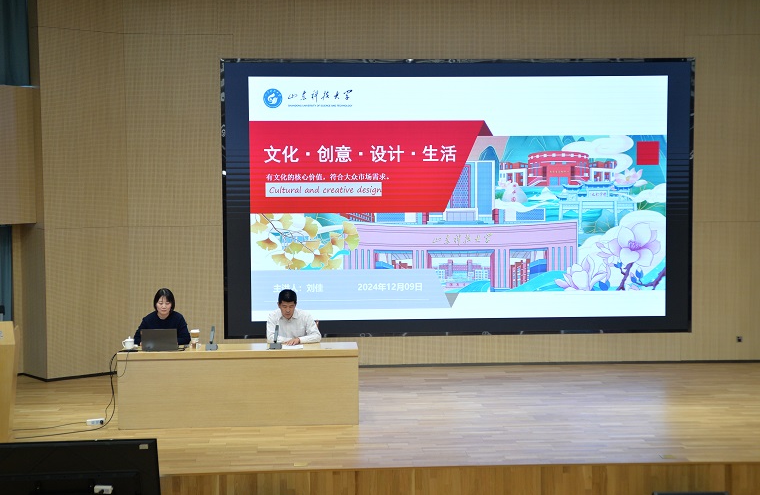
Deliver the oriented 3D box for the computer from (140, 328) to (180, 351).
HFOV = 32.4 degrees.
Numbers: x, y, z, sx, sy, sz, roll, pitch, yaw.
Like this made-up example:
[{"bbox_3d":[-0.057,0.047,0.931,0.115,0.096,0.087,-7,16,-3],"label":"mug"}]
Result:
[{"bbox_3d":[-2.128,0.879,12.737,0.353,0.233,0.314,-1,4,-4],"label":"computer"}]

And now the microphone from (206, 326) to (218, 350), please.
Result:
[{"bbox_3d":[-1.631,0.889,12.713,0.108,0.210,0.130,0,4,4],"label":"microphone"}]

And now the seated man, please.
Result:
[{"bbox_3d":[-0.861,1.056,13.271,0.551,1.267,0.780,-1,4,-4],"label":"seated man"}]

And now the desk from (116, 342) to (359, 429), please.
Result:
[{"bbox_3d":[-1.373,1.353,12.873,2.315,0.741,0.491,-1,4,-4],"label":"desk"}]

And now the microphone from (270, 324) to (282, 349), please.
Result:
[{"bbox_3d":[-1.011,0.882,12.765,0.108,0.210,0.130,0,4,4],"label":"microphone"}]

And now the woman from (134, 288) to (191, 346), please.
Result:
[{"bbox_3d":[-2.178,1.055,13.188,0.565,1.298,0.780,-1,4,-4],"label":"woman"}]

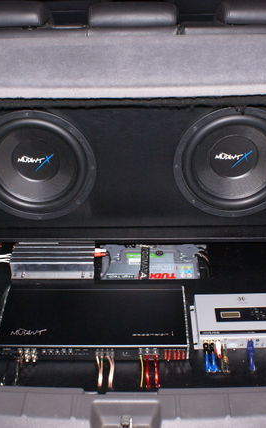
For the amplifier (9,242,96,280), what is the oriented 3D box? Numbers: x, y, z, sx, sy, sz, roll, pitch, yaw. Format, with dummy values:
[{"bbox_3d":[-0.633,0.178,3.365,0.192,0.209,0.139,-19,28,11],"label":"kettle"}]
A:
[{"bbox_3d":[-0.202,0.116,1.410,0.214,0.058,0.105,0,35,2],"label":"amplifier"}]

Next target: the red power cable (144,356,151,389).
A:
[{"bbox_3d":[0.031,0.333,1.130,0.013,0.021,0.081,0,35,2],"label":"red power cable"}]

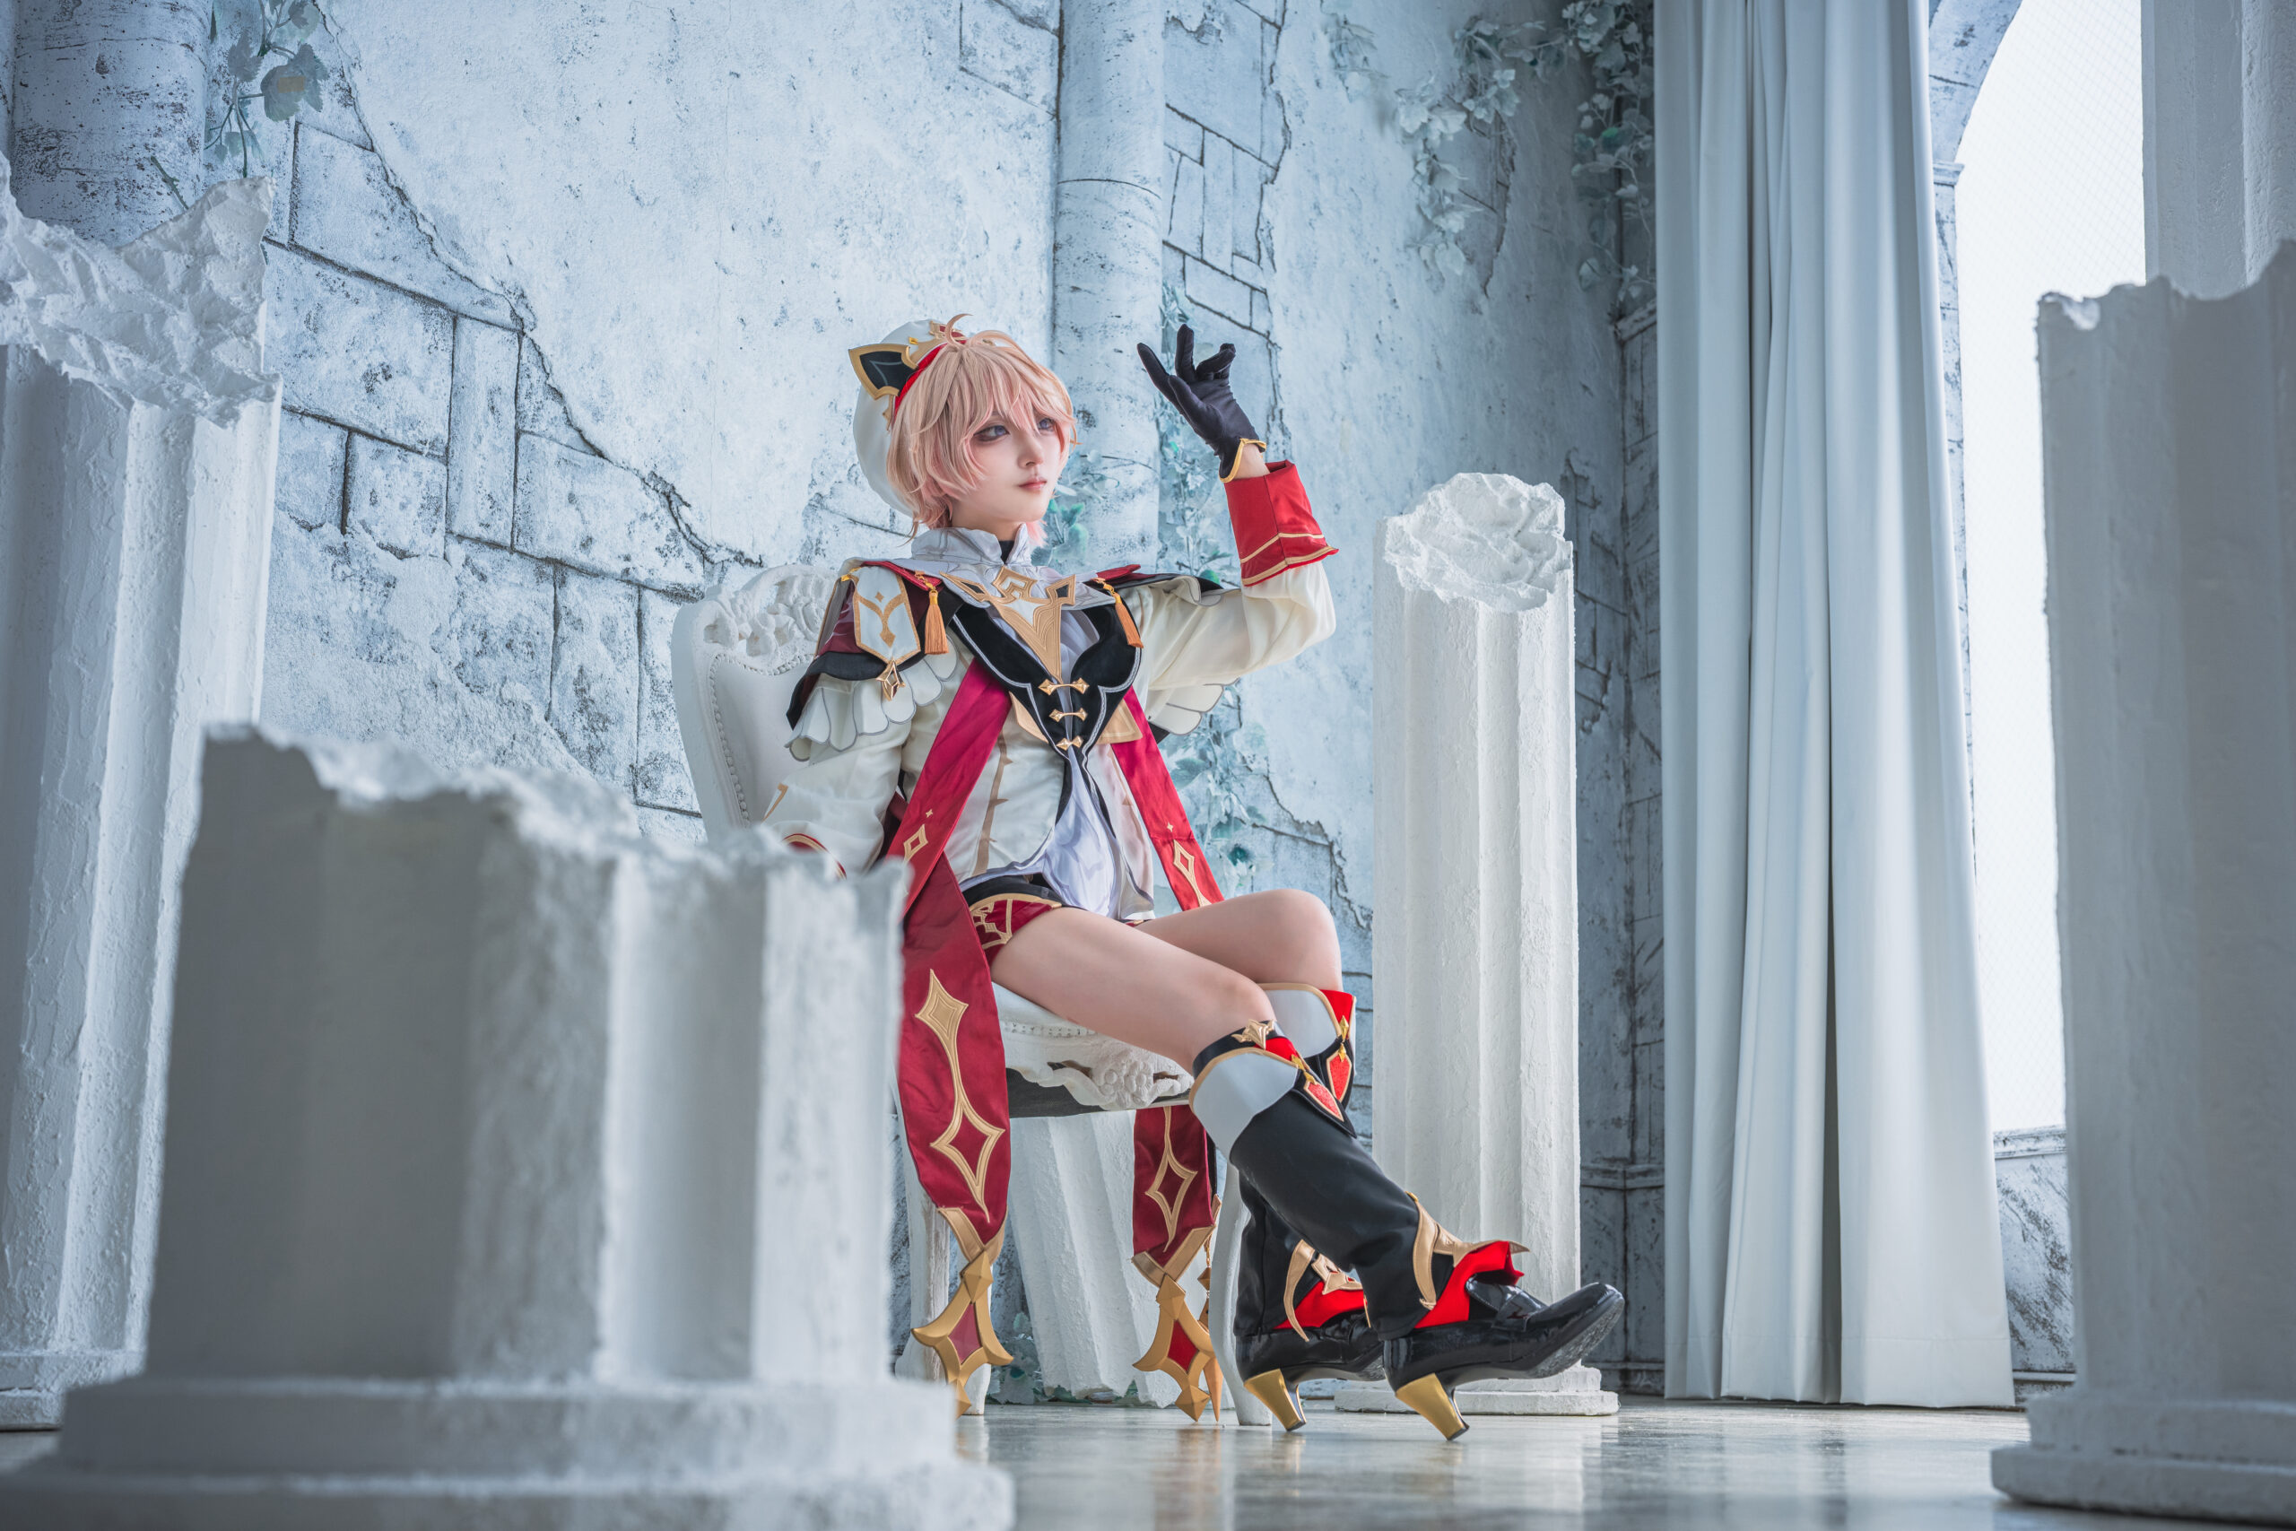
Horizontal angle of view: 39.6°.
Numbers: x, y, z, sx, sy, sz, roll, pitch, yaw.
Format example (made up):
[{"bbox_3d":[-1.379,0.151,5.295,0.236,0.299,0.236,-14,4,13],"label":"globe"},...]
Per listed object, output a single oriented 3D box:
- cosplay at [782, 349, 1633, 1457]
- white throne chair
[{"bbox_3d":[0.115,0.085,3.630,0.690,1.310,1.100,9,-14,-38],"label":"cosplay"},{"bbox_3d":[-0.220,0.233,3.820,0.610,1.090,0.650,9,-14,-38],"label":"white throne chair"}]

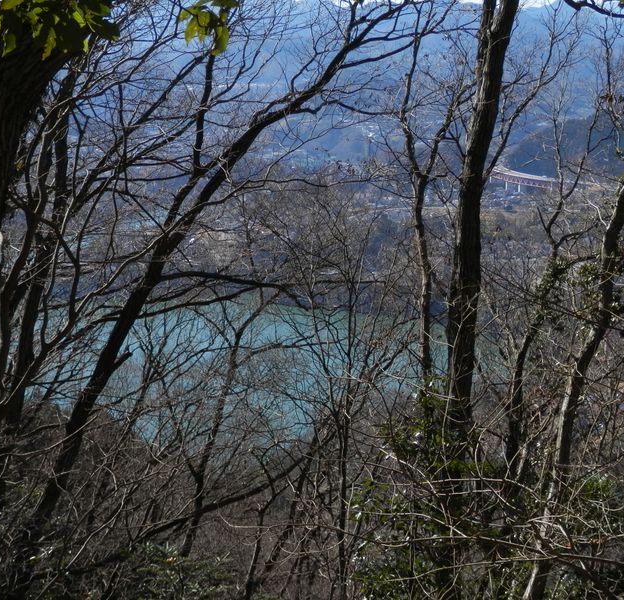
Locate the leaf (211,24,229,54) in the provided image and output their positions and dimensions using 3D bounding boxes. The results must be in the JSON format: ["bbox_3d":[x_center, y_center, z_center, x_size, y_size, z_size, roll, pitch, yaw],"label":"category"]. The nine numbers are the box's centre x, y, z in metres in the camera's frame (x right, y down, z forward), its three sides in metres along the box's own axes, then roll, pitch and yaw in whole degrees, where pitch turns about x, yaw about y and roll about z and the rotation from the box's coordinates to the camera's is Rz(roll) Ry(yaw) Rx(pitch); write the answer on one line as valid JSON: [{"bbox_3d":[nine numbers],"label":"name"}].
[{"bbox_3d":[-0.207,-0.587,2.800,0.034,0.075,0.025,11,12,-6],"label":"leaf"}]

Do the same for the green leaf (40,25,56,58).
[{"bbox_3d":[-0.591,-0.580,2.800,0.029,0.077,0.022,14,12,-14],"label":"green leaf"}]

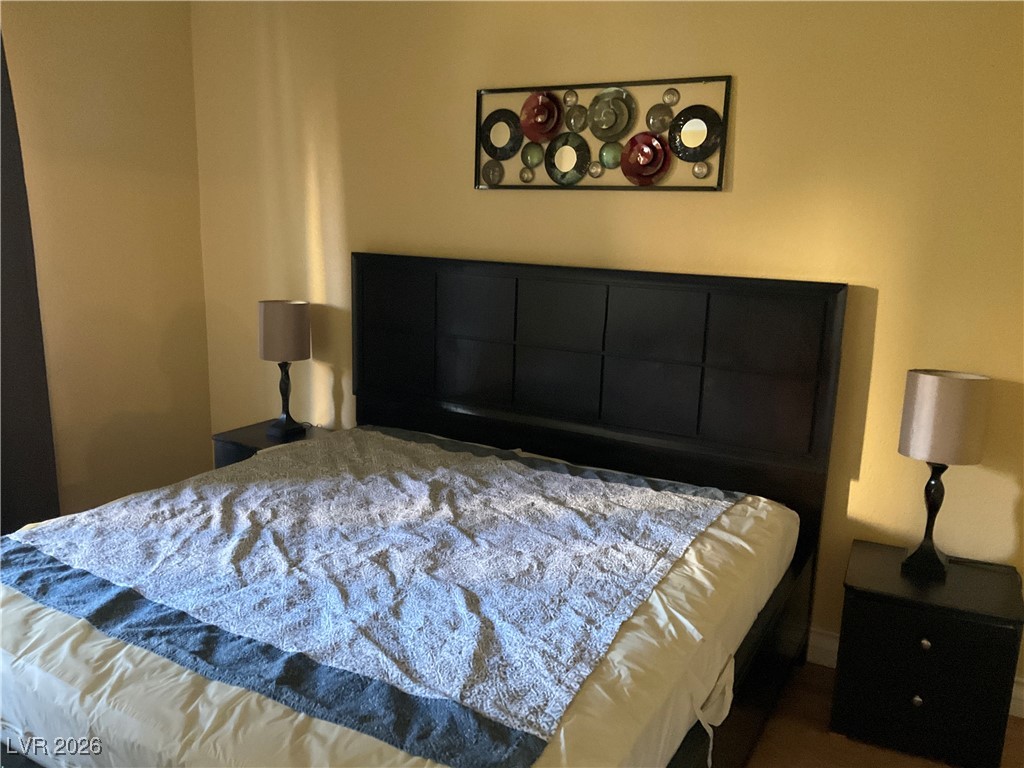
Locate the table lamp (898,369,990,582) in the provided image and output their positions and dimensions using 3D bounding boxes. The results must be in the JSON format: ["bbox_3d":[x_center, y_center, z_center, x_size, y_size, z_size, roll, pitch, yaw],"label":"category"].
[{"bbox_3d":[1.282,0.282,2.595,0.222,0.620,0.222,8,14,29],"label":"table lamp"}]

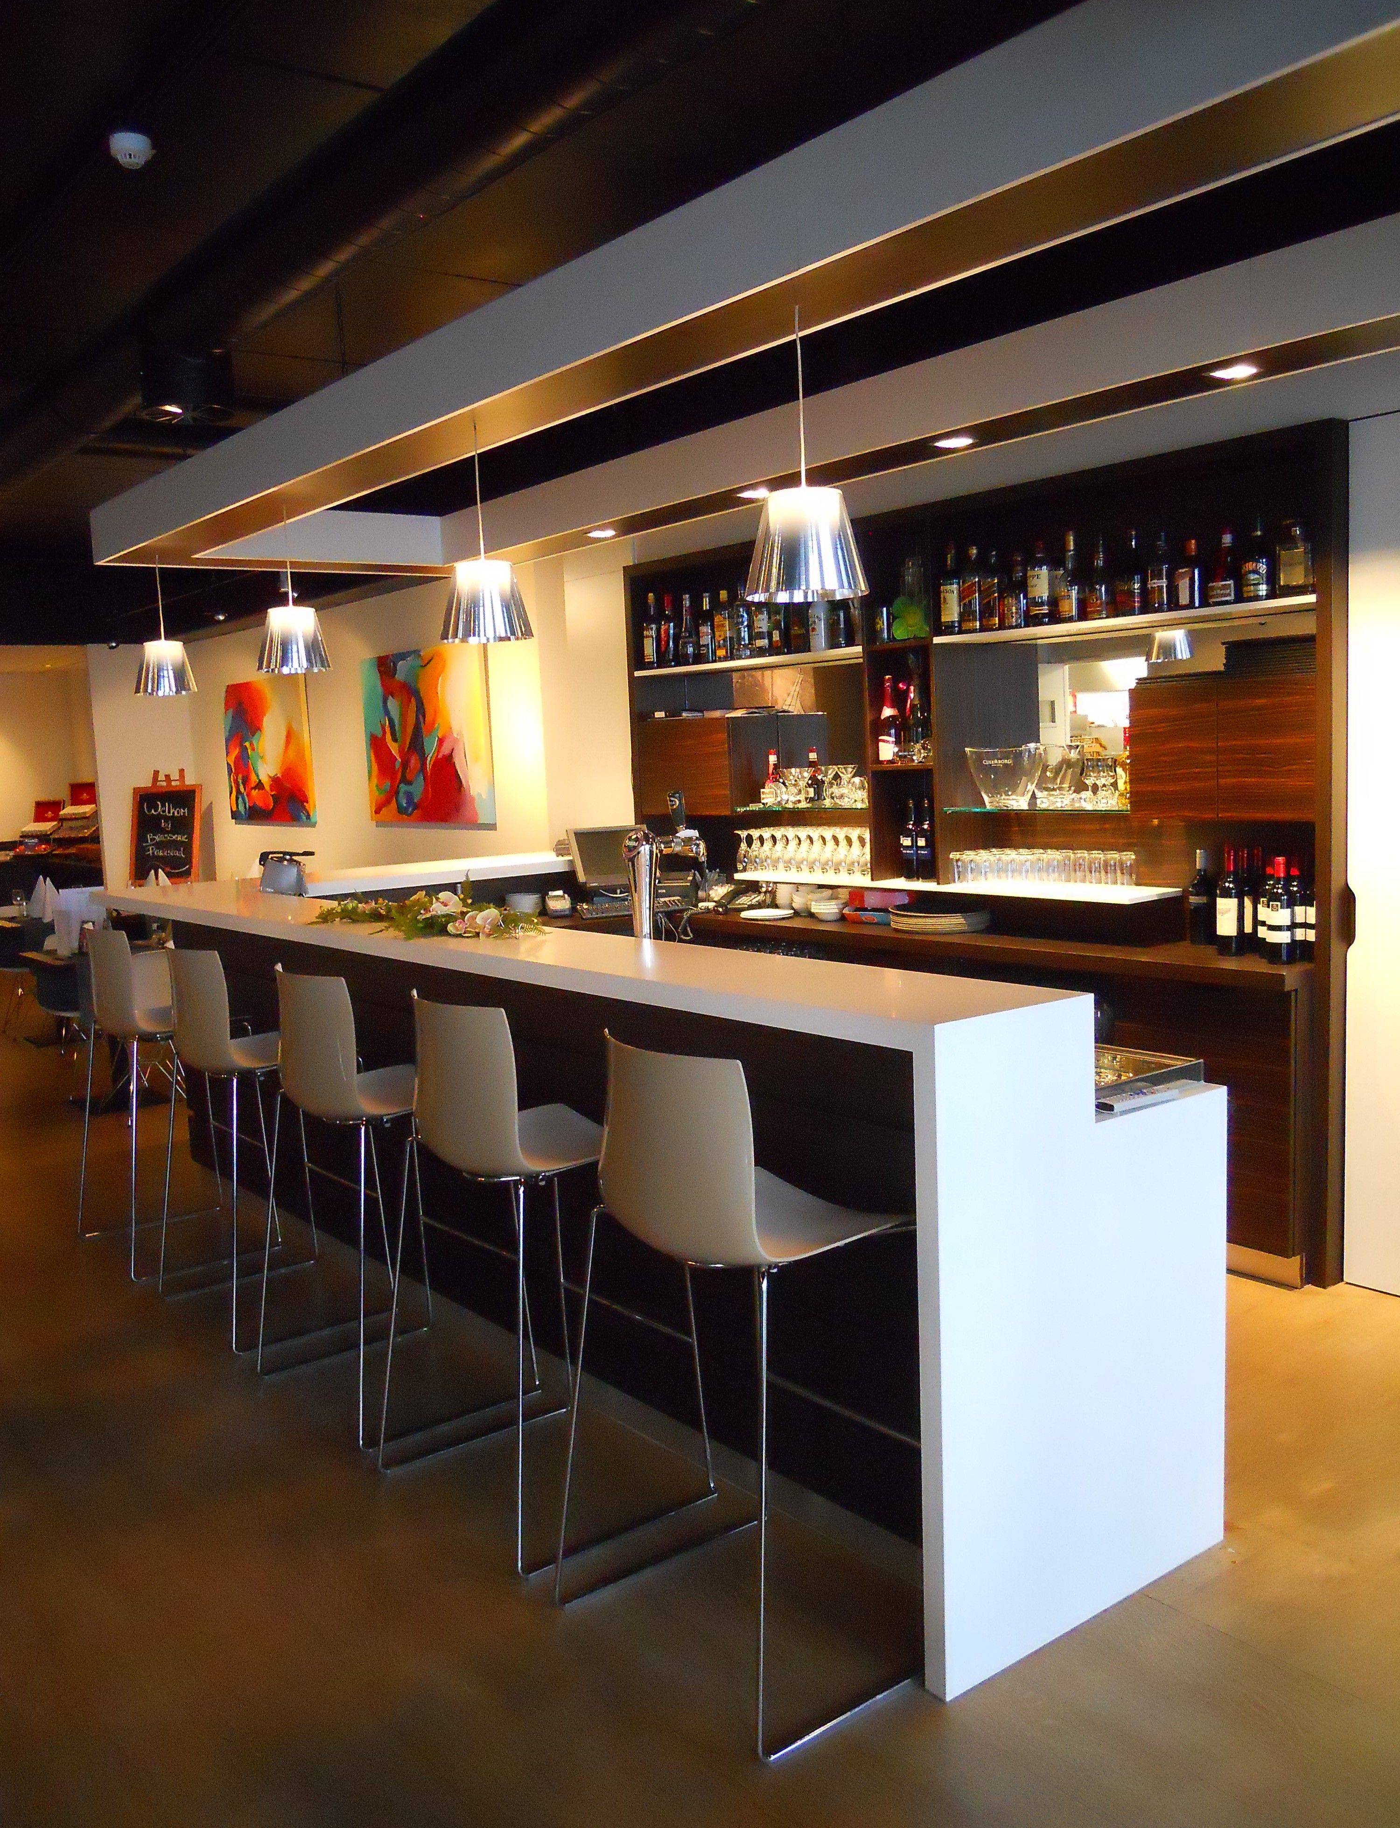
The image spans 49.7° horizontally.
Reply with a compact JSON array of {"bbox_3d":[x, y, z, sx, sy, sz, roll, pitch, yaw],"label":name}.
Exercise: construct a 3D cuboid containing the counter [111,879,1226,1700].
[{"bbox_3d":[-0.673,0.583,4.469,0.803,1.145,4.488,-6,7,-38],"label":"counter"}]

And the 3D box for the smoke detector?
[{"bbox_3d":[-1.428,-1.913,3.798,0.106,0.057,0.106,-6,7,-38],"label":"smoke detector"}]

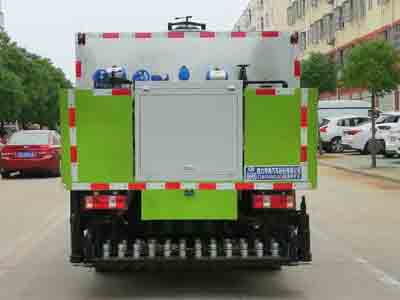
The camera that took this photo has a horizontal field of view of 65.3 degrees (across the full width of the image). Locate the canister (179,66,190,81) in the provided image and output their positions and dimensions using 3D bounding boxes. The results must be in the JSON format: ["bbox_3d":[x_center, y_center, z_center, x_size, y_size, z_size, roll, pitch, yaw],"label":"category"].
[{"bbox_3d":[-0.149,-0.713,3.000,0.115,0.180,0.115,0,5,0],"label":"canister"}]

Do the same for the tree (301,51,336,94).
[{"bbox_3d":[5.320,-2.090,14.000,2.000,4.500,2.000,0,5,0],"label":"tree"}]

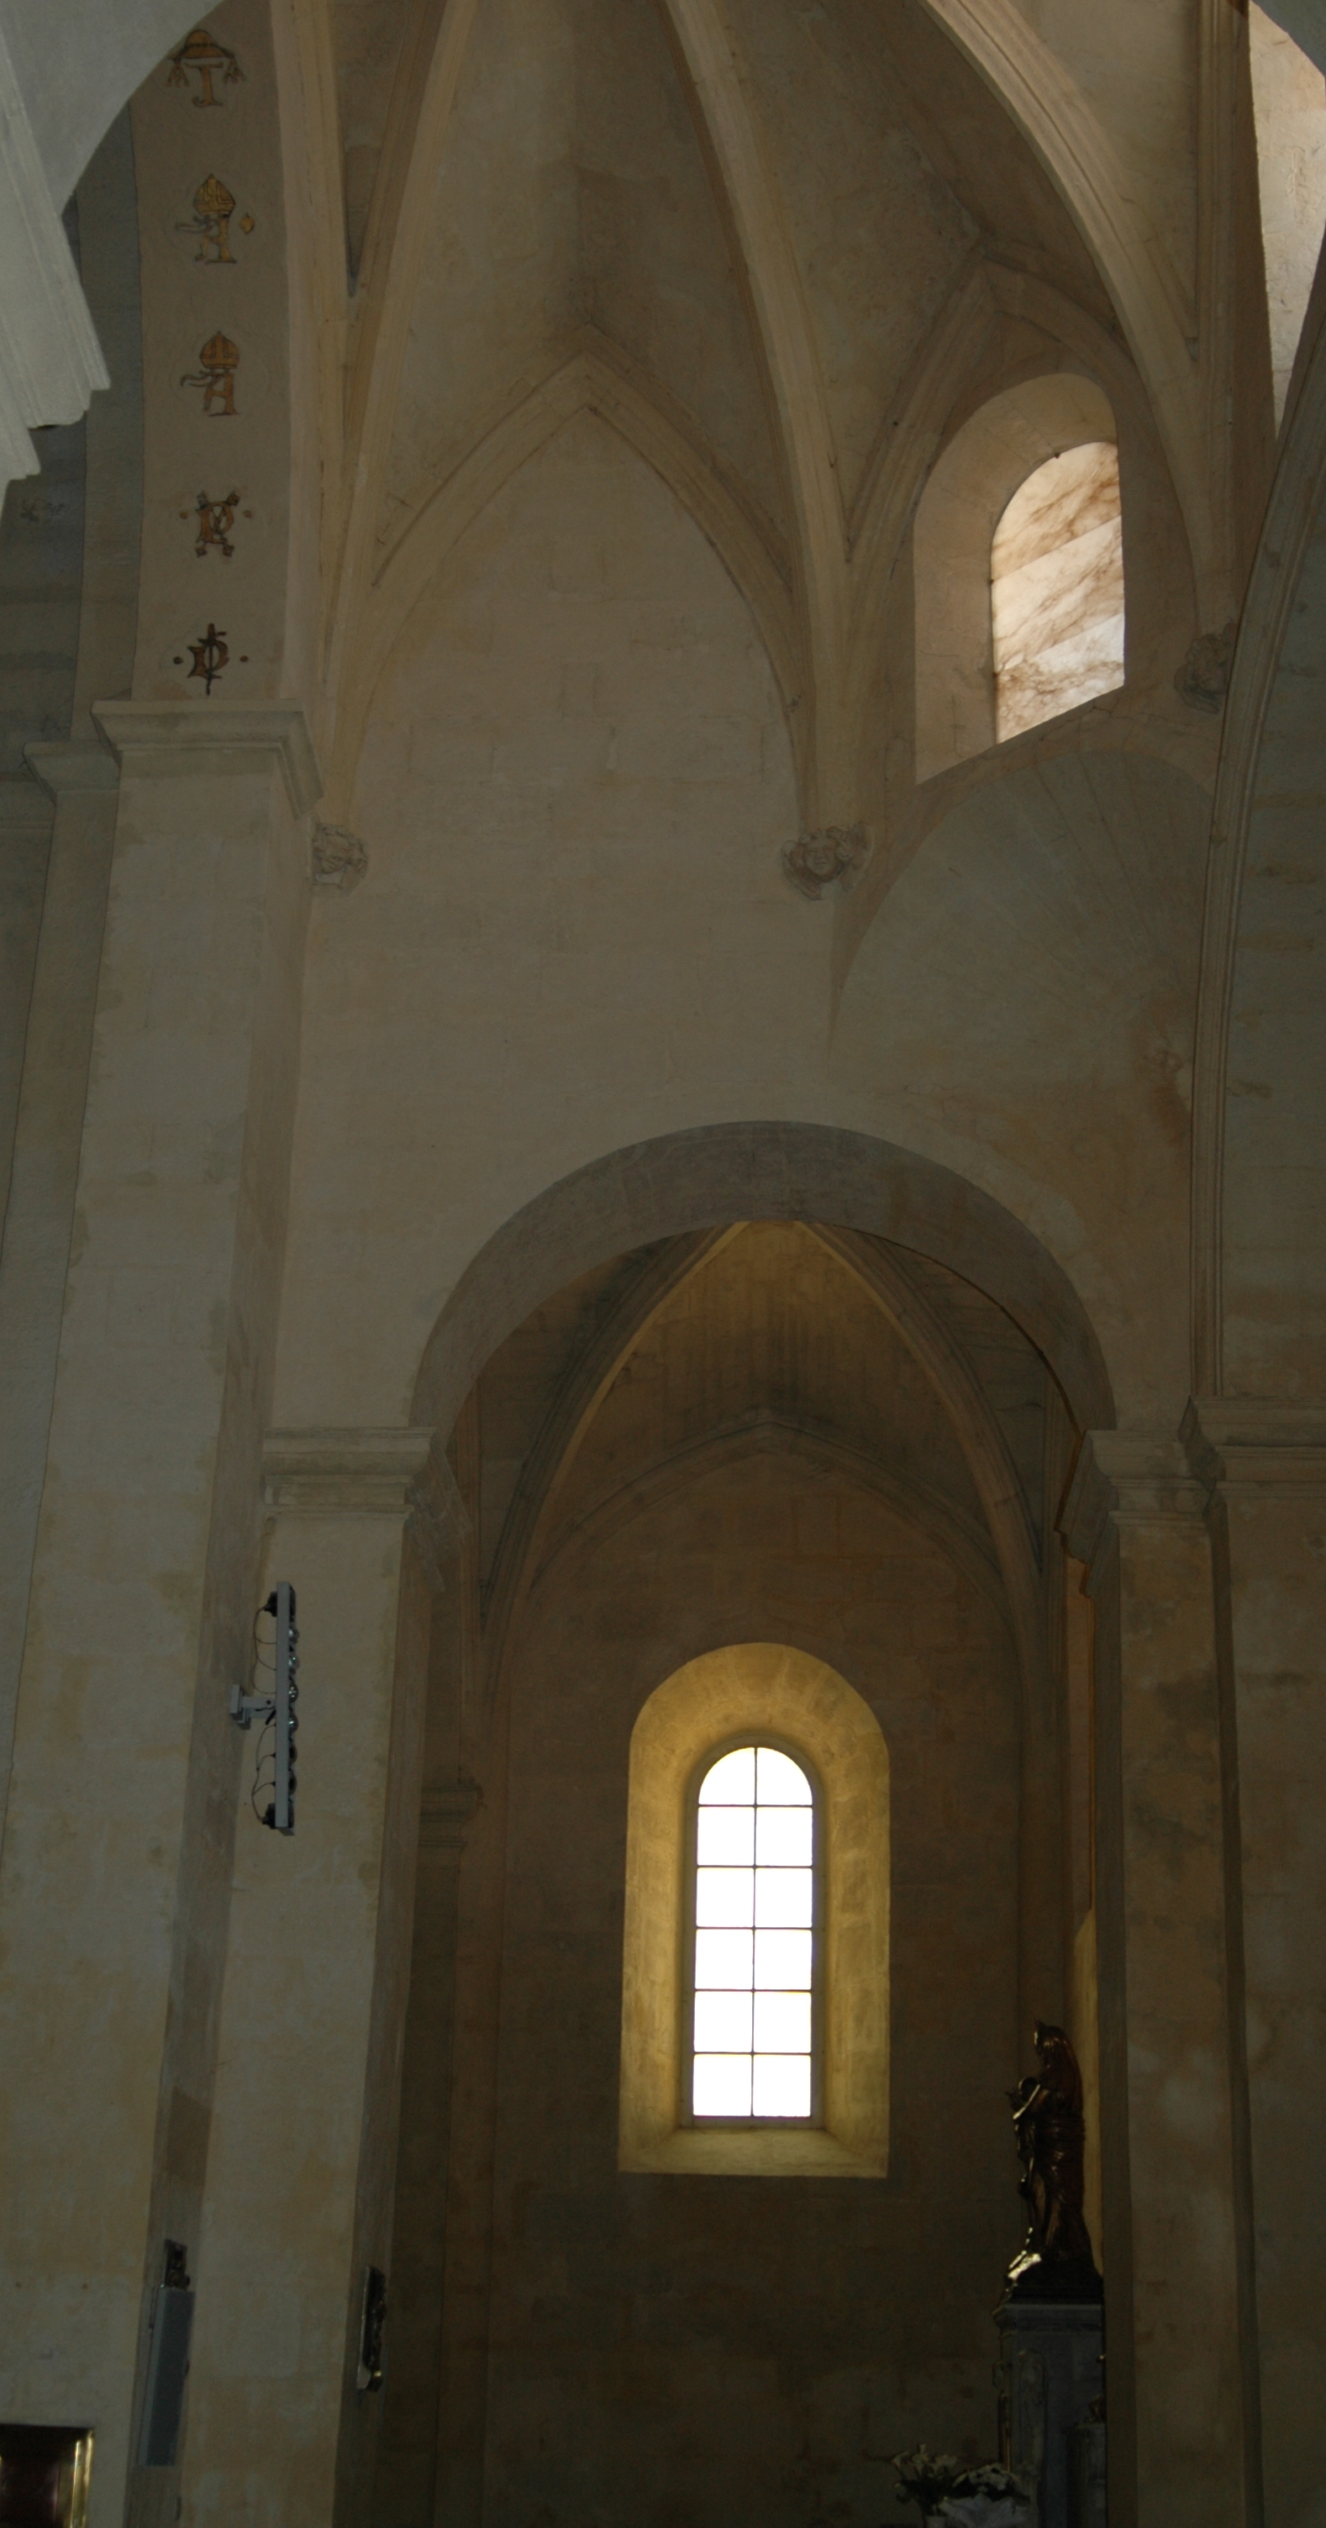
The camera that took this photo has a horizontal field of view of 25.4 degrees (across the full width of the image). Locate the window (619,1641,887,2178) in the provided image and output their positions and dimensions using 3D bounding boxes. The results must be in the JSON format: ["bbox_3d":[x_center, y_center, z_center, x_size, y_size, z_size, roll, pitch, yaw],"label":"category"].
[{"bbox_3d":[0.645,4.315,19.765,1.720,3.481,0.600,1,-21,3],"label":"window"}]

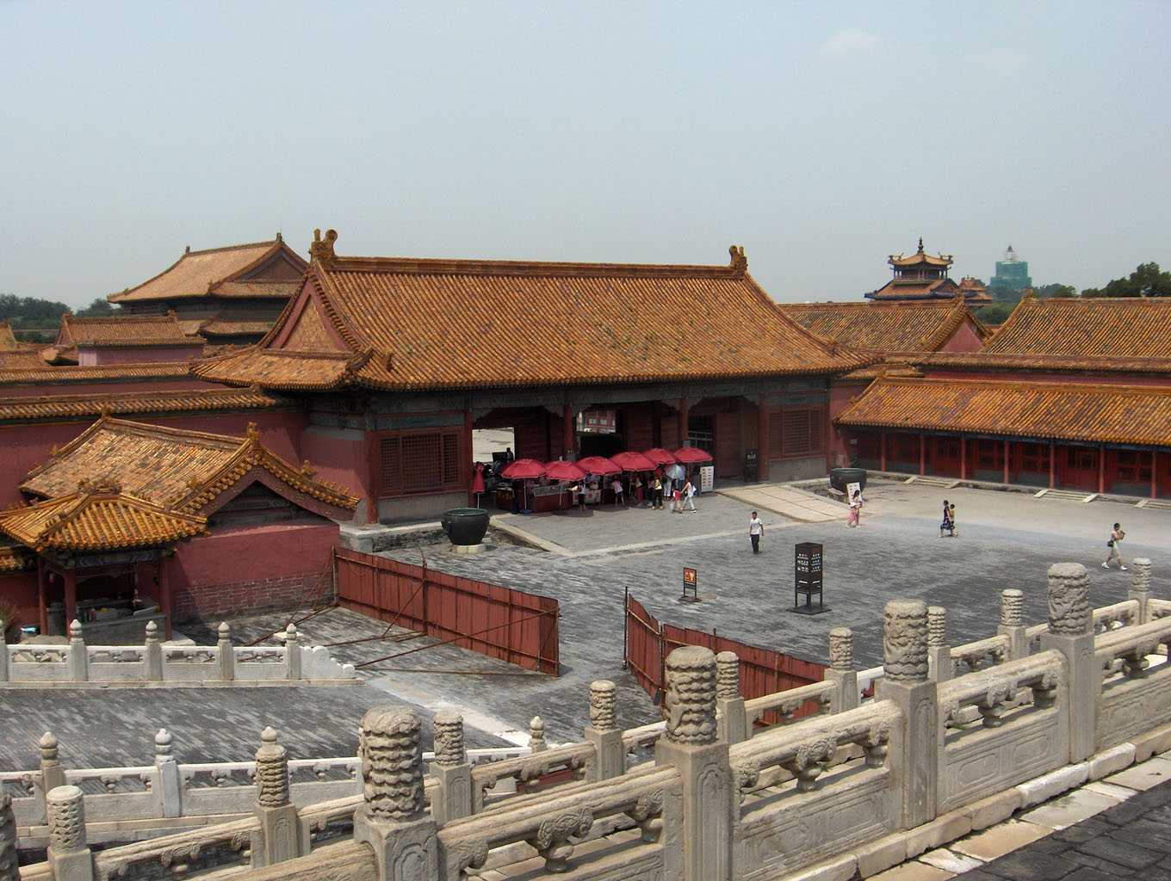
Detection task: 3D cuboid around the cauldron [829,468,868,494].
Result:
[{"bbox_3d":[13.394,2.169,67.025,1.820,1.360,1.820,-1,5,0],"label":"cauldron"}]

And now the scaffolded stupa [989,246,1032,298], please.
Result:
[{"bbox_3d":[287.247,-114.063,893.031,21.500,36.500,21.500,-4,6,-36],"label":"scaffolded stupa"}]

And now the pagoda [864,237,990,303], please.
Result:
[{"bbox_3d":[62.270,-25.366,244.967,18.000,25.500,18.000,-4,6,-36],"label":"pagoda"}]

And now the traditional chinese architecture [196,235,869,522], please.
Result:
[{"bbox_3d":[-1.703,-3.892,69.922,32.040,13.400,17.800,-4,6,-36],"label":"traditional chinese architecture"}]

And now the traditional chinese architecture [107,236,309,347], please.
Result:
[{"bbox_3d":[-55.118,-19.540,206.945,27.000,22.600,46.500,-4,6,-36],"label":"traditional chinese architecture"}]

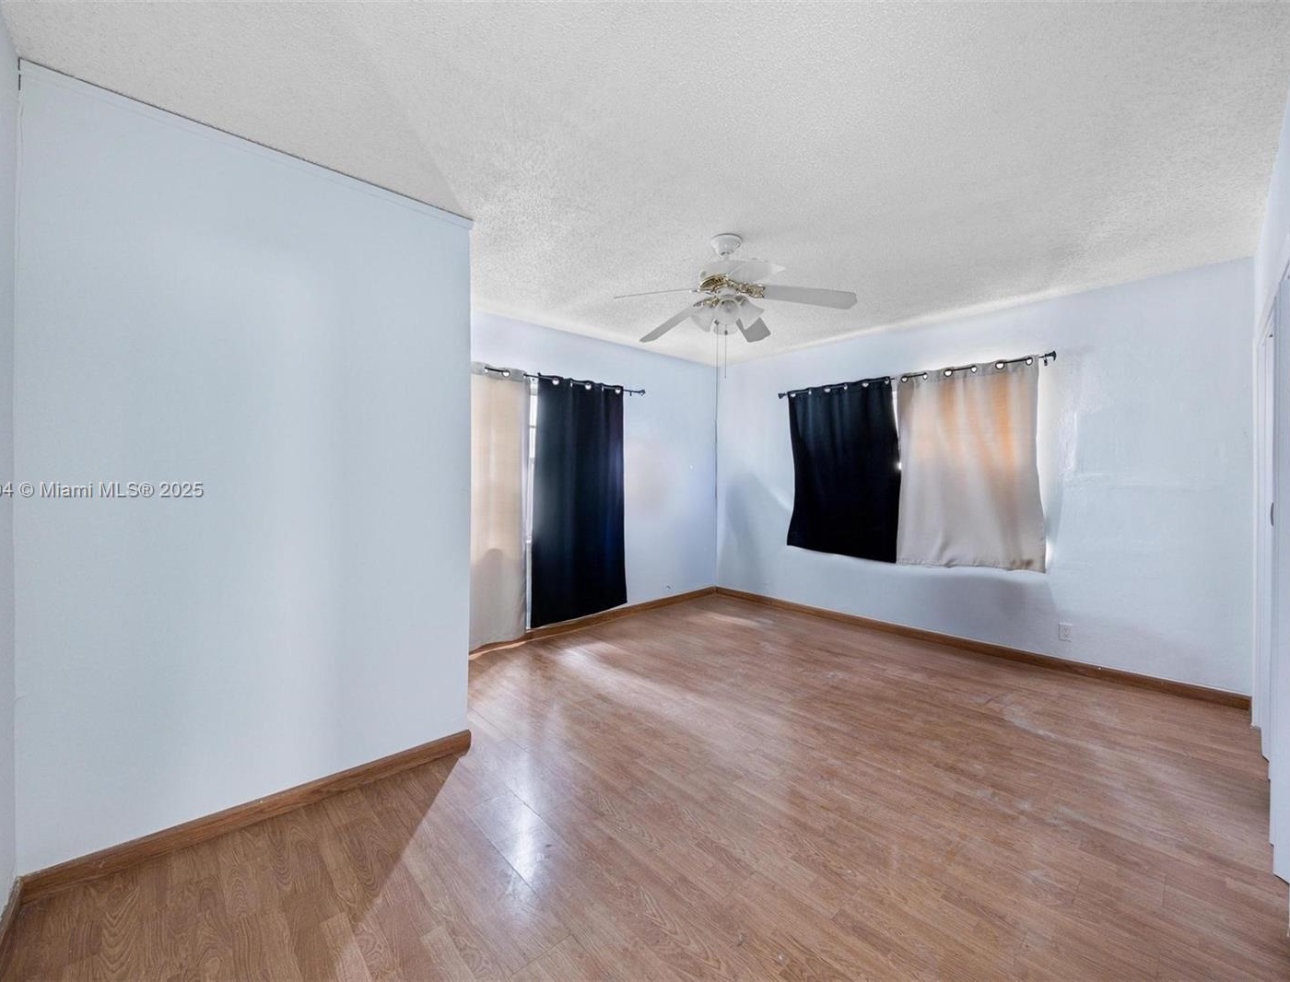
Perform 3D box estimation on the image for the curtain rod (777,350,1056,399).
[{"bbox_3d":[2.176,-0.983,4.334,0.090,0.070,2.230,-1,1,-43],"label":"curtain rod"}]

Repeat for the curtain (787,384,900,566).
[{"bbox_3d":[1.849,-0.197,4.674,0.090,1.630,1.080,-1,1,-43],"label":"curtain"}]

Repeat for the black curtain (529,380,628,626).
[{"bbox_3d":[-0.565,0.061,4.483,1.010,2.130,0.090,-1,1,-42],"label":"black curtain"}]

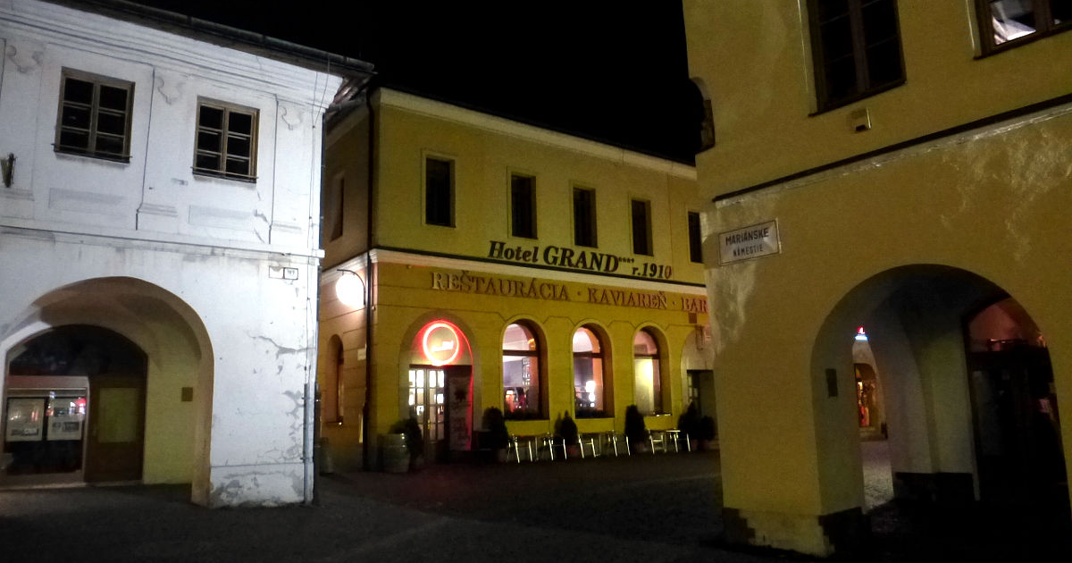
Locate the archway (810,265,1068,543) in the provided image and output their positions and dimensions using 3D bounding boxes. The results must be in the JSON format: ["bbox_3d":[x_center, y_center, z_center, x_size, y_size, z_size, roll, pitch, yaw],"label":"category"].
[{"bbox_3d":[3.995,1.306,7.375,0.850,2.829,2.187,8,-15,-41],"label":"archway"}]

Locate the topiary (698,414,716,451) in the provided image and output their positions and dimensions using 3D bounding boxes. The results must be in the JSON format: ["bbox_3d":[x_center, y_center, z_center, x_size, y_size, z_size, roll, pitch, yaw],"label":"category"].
[{"bbox_3d":[6.035,5.373,26.422,0.640,1.290,0.640,-2,-11,0],"label":"topiary"}]

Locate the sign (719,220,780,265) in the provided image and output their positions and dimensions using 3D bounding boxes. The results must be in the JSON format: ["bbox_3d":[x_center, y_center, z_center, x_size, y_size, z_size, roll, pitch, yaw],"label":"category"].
[{"bbox_3d":[2.474,-0.443,8.705,0.030,0.386,0.773,8,-15,-41],"label":"sign"}]

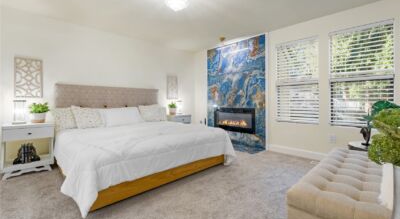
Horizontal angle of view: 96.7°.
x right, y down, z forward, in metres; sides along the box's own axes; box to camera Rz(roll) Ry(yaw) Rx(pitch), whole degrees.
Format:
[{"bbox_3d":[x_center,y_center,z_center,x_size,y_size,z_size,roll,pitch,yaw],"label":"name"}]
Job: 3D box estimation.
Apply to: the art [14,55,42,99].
[{"bbox_3d":[-2.789,-0.511,2.901,0.340,0.645,0.030,-2,3,-43],"label":"art"}]

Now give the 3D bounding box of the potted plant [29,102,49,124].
[{"bbox_3d":[-2.455,0.042,2.714,0.224,0.310,0.224,-2,3,-43],"label":"potted plant"}]

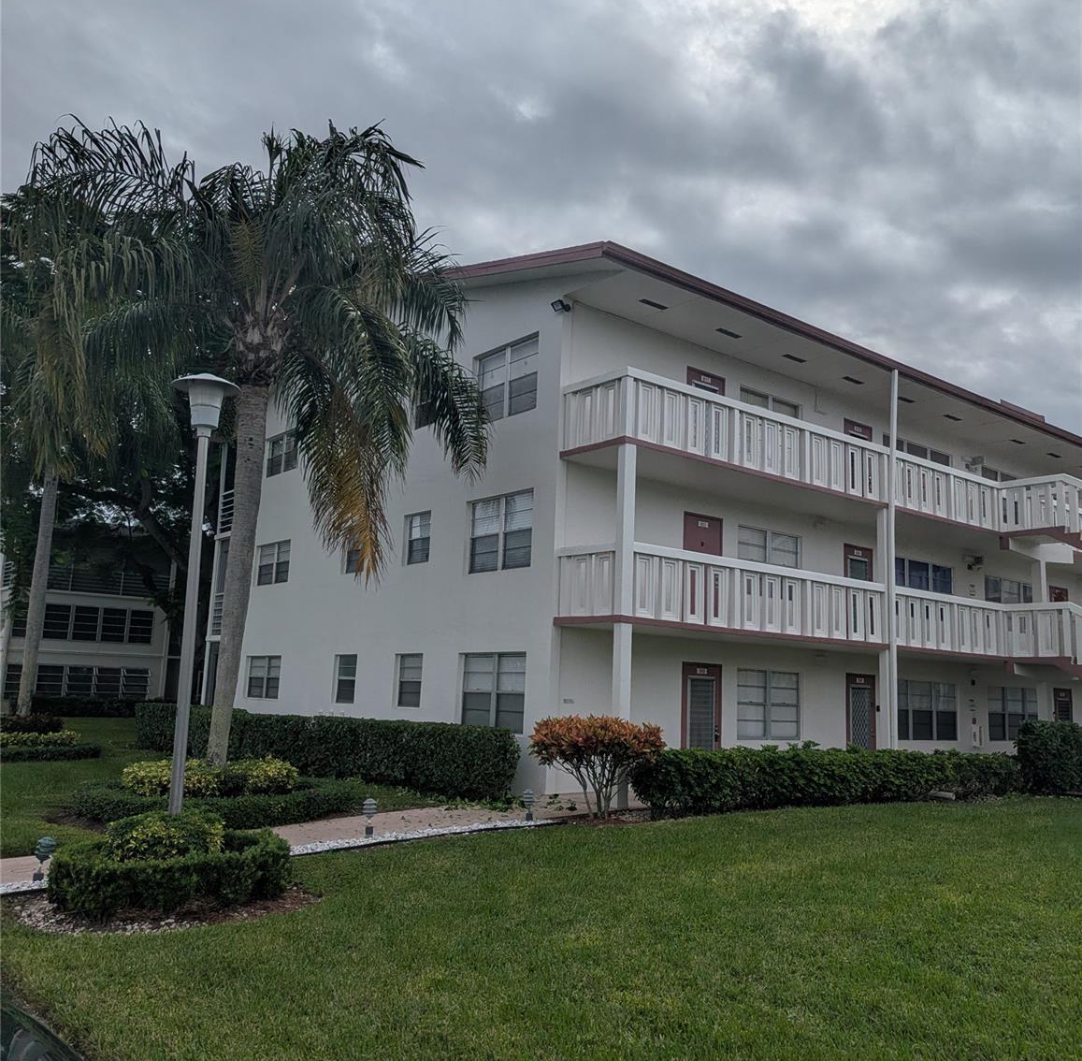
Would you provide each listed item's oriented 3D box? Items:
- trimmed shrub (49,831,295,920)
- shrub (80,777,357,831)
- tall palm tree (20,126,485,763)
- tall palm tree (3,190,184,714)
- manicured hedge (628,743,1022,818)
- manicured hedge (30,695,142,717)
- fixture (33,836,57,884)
[{"bbox_3d":[-2.816,2.535,7.674,1.760,0.420,1.700,5,-9,-18],"label":"trimmed shrub"},{"bbox_3d":[-3.890,3.214,12.121,3.300,0.360,3.200,5,-9,-16],"label":"shrub"},{"bbox_3d":[-3.749,-0.945,12.821,6.200,8.800,6.000,5,-9,-17],"label":"tall palm tree"},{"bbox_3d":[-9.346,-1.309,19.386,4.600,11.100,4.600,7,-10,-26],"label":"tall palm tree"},{"bbox_3d":[5.141,4.030,16.570,10.100,0.900,0.750,9,-11,-38],"label":"manicured hedge"},{"bbox_3d":[-18.706,7.260,41.291,4.826,0.900,0.900,8,-11,-34],"label":"manicured hedge"},{"bbox_3d":[-3.830,2.517,7.707,0.170,0.360,0.170,7,-10,-25],"label":"fixture"}]

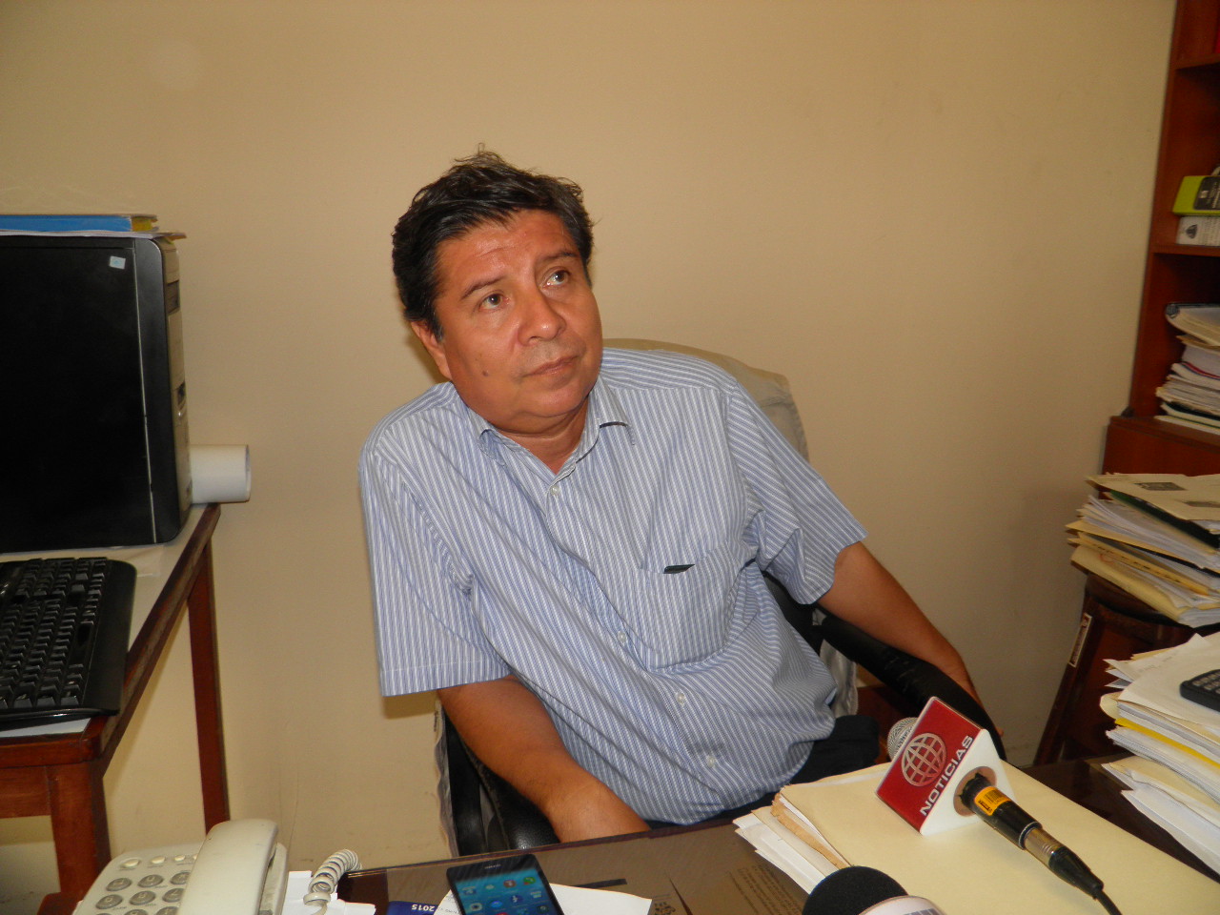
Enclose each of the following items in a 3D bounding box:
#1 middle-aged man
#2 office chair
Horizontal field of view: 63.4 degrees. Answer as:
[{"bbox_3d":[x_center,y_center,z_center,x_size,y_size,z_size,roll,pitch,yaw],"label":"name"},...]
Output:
[{"bbox_3d":[0.160,0.380,0.975,0.670,1.300,0.820,-4,13,-21],"label":"middle-aged man"},{"bbox_3d":[0.163,0.461,1.075,0.630,1.120,0.690,-5,14,-23],"label":"office chair"}]

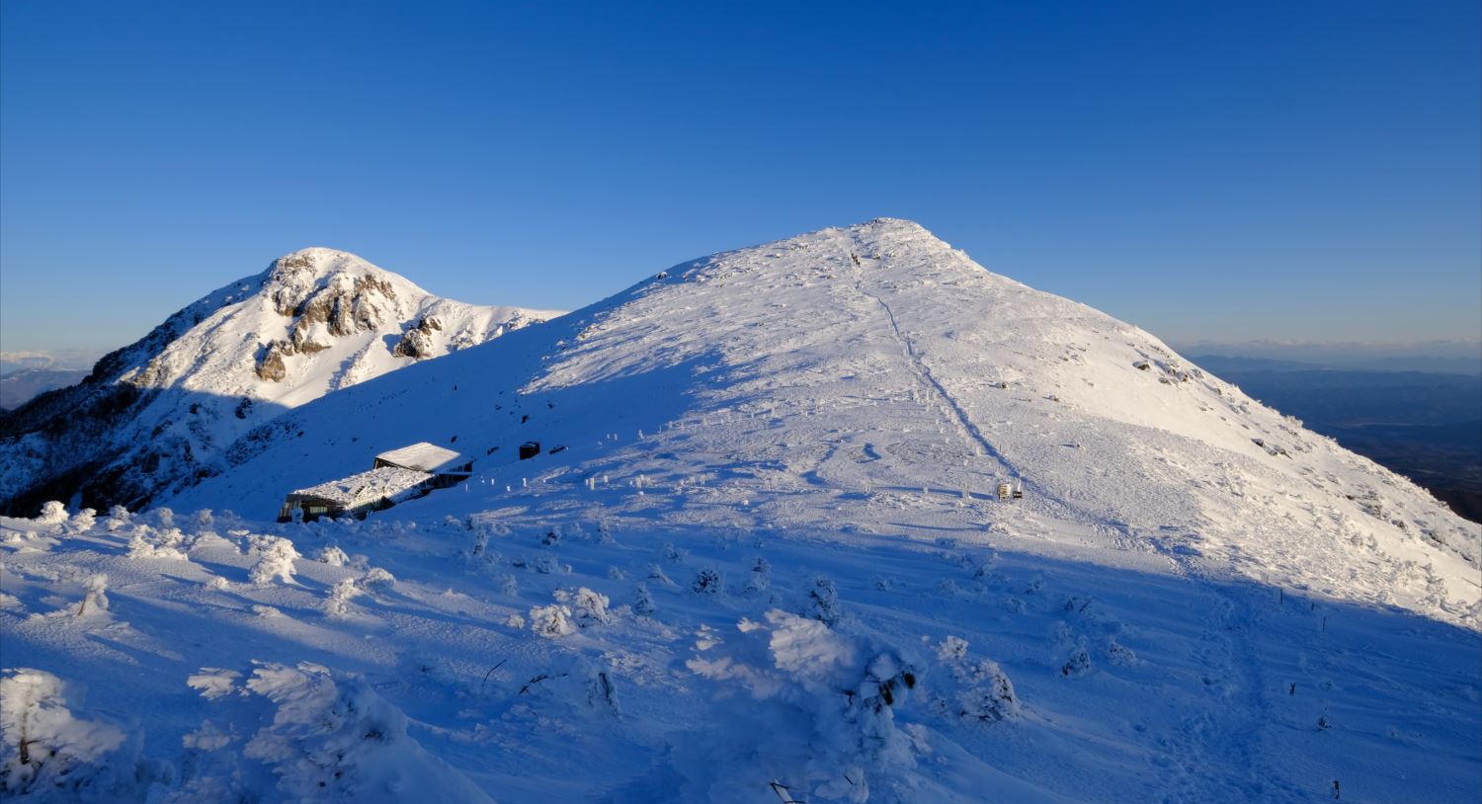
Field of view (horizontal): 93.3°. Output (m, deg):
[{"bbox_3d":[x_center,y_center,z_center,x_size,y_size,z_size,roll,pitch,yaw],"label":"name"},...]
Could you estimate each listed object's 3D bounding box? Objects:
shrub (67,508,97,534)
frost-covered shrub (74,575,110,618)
[{"bbox_3d":[-21.653,3.902,23.000,0.951,0.832,0.856,0,5,0],"label":"shrub"},{"bbox_3d":[-11.592,3.476,12.500,0.620,0.731,0.496,0,5,0],"label":"frost-covered shrub"}]

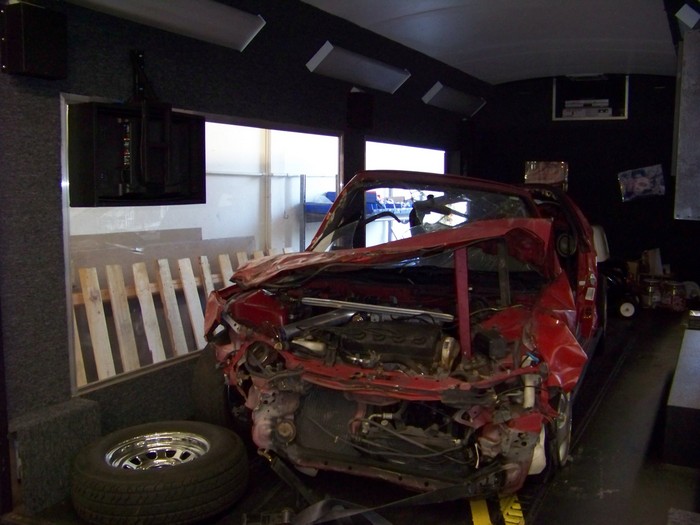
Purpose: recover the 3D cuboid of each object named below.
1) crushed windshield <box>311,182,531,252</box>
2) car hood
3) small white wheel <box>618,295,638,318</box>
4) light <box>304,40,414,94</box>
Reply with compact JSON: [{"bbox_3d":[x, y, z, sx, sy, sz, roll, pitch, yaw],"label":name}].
[{"bbox_3d":[0.417,-0.225,3.966,1.300,0.430,0.520,3,7,23],"label":"crushed windshield"},{"bbox_3d":[0.208,-0.032,3.310,1.360,0.360,0.750,3,7,23],"label":"car hood"},{"bbox_3d":[2.613,0.425,6.850,0.200,0.210,0.070,3,6,24],"label":"small white wheel"},{"bbox_3d":[0.095,-1.294,4.914,0.200,0.064,1.230,-43,-14,24],"label":"light"}]

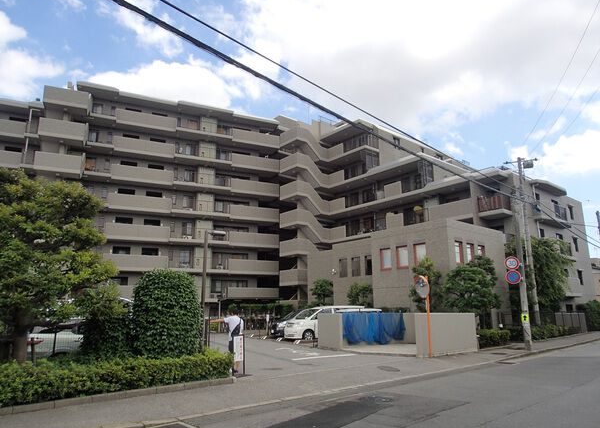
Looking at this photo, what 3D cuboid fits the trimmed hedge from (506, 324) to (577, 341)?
[{"bbox_3d":[14.407,6.888,25.714,9.553,0.800,1.000,11,-17,-42],"label":"trimmed hedge"}]

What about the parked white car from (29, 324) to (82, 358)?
[{"bbox_3d":[-5.173,3.728,12.369,4.500,1.460,1.700,5,-13,-21],"label":"parked white car"}]

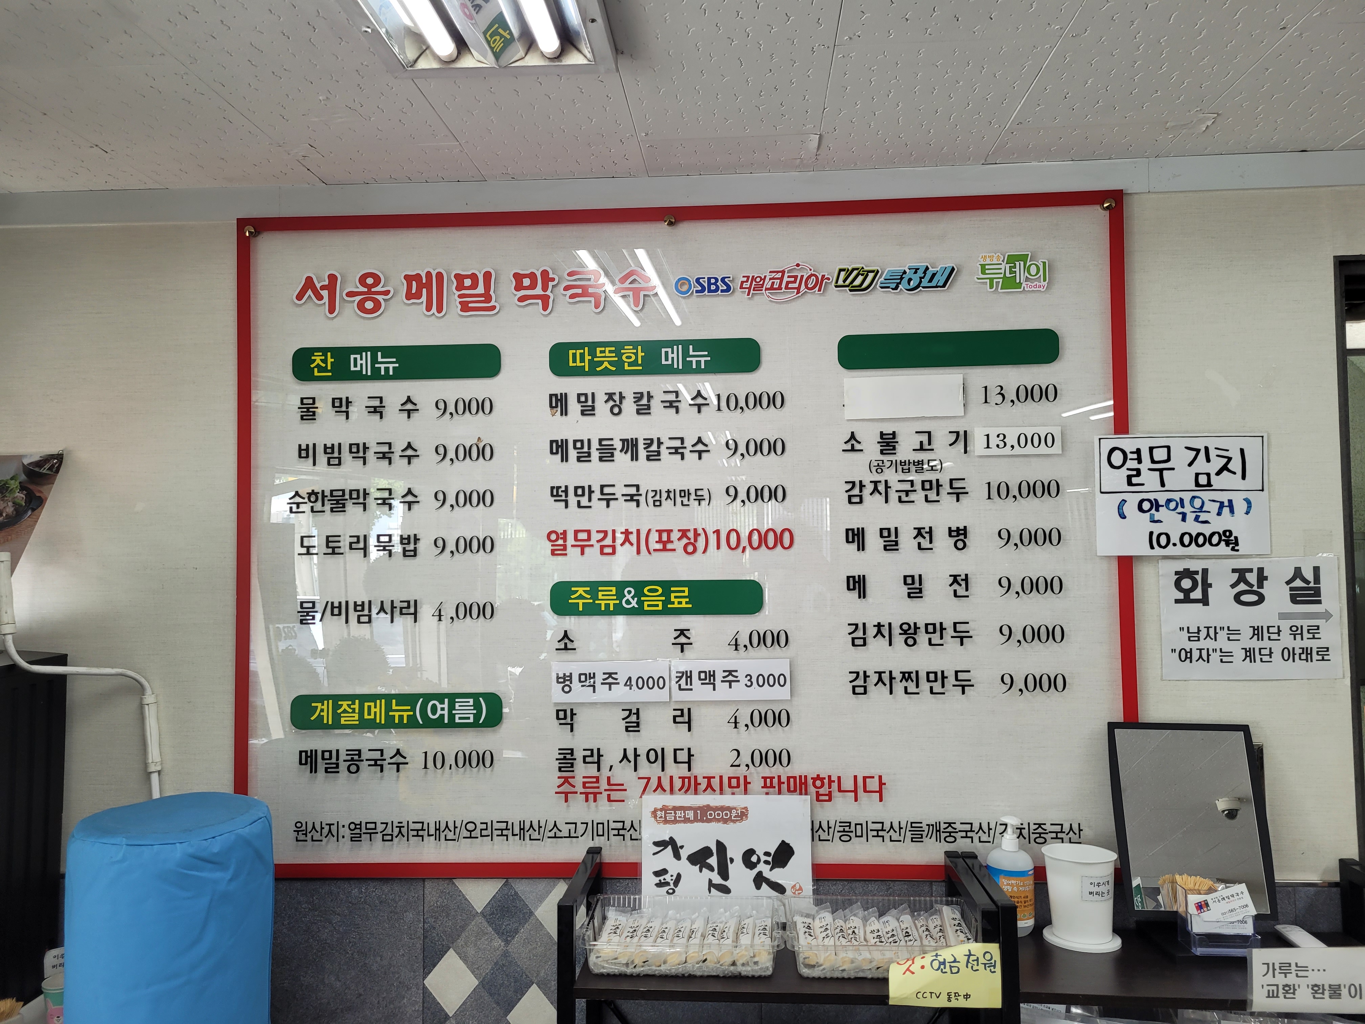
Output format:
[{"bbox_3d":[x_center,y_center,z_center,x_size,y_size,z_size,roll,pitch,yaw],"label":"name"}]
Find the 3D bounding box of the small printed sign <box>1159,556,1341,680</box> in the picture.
[{"bbox_3d":[0.985,0.185,1.776,0.299,0.212,0.008,-1,-2,3],"label":"small printed sign"}]

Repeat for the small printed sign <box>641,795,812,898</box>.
[{"bbox_3d":[0.078,0.600,1.788,0.297,0.210,0.008,-1,-7,3],"label":"small printed sign"}]

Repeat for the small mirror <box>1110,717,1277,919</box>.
[{"bbox_3d":[0.864,0.526,1.748,0.235,0.316,0.030,0,-19,4],"label":"small mirror"}]

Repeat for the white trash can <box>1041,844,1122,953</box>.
[{"bbox_3d":[0.668,0.643,1.719,0.118,0.139,0.118,-1,-2,3],"label":"white trash can"}]

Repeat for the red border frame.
[{"bbox_3d":[-0.015,0.047,1.840,1.605,1.206,0.030,-1,-2,3],"label":"red border frame"}]

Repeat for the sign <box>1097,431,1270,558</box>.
[{"bbox_3d":[0.869,-0.030,1.780,0.297,0.210,0.008,-1,-2,3],"label":"sign"}]

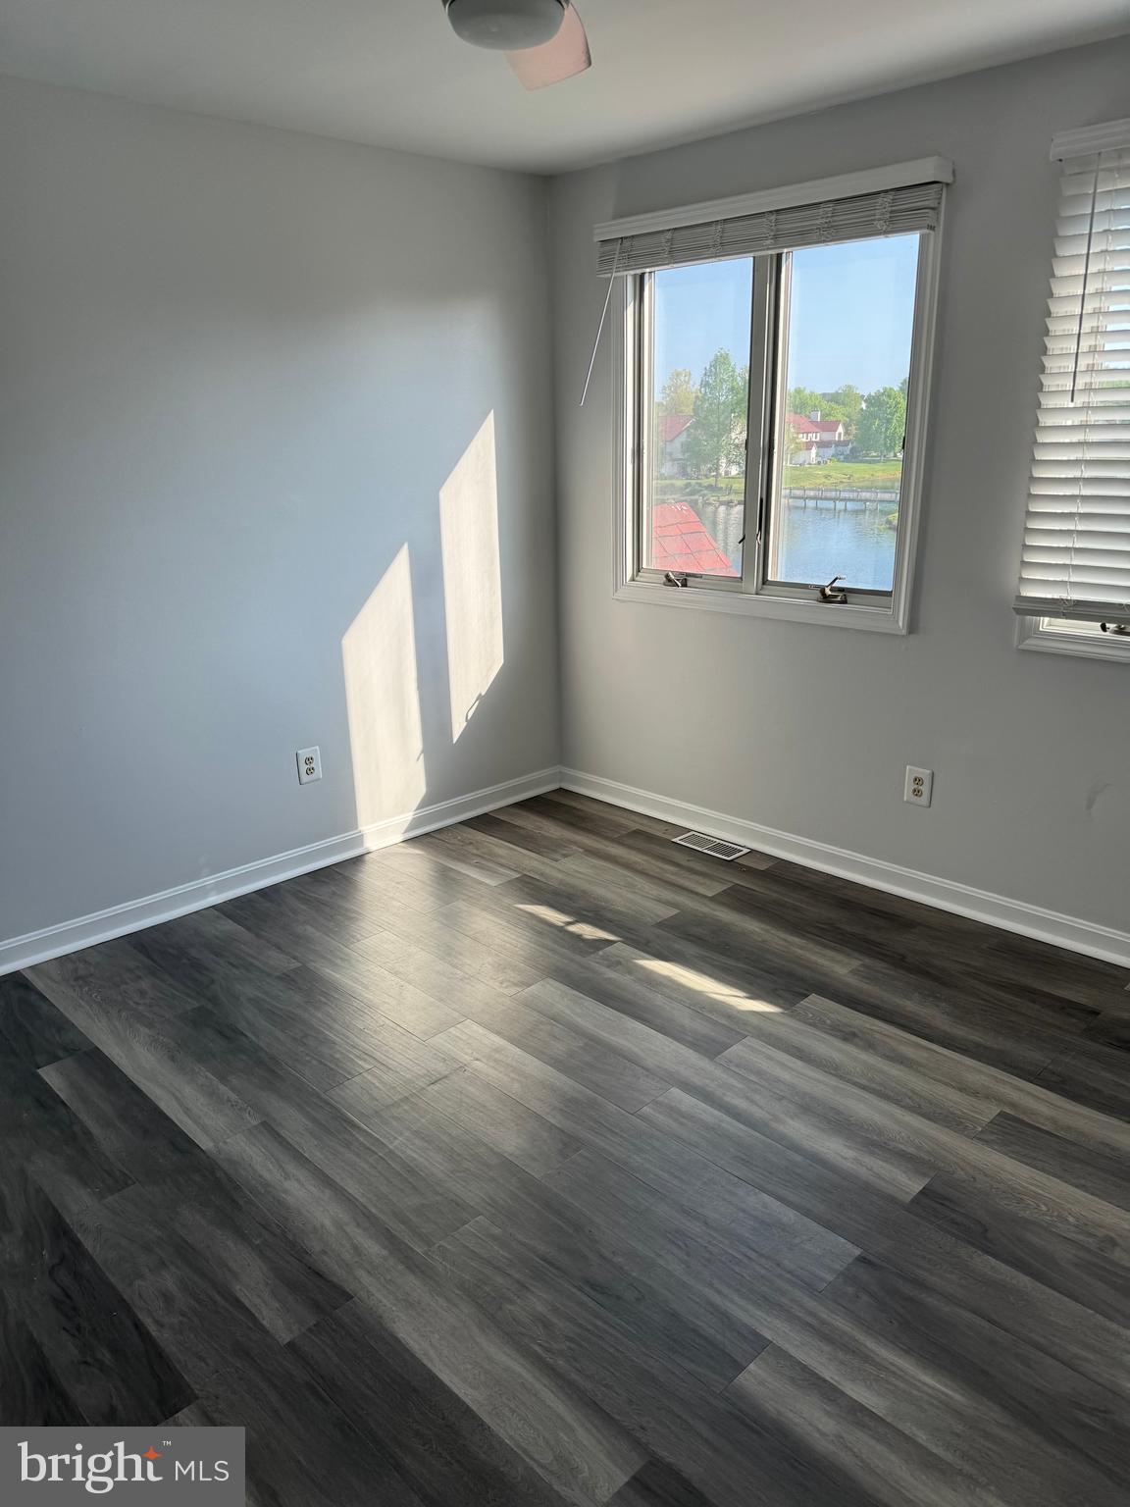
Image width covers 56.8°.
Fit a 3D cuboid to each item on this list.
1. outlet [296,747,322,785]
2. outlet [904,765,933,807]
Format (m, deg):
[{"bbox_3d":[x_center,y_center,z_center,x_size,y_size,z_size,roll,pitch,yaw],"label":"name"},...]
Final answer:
[{"bbox_3d":[-0.922,0.045,3.775,0.081,0.122,0.010,-17,24,-42],"label":"outlet"},{"bbox_3d":[1.162,0.109,3.429,0.010,0.122,0.081,-17,24,-42],"label":"outlet"}]

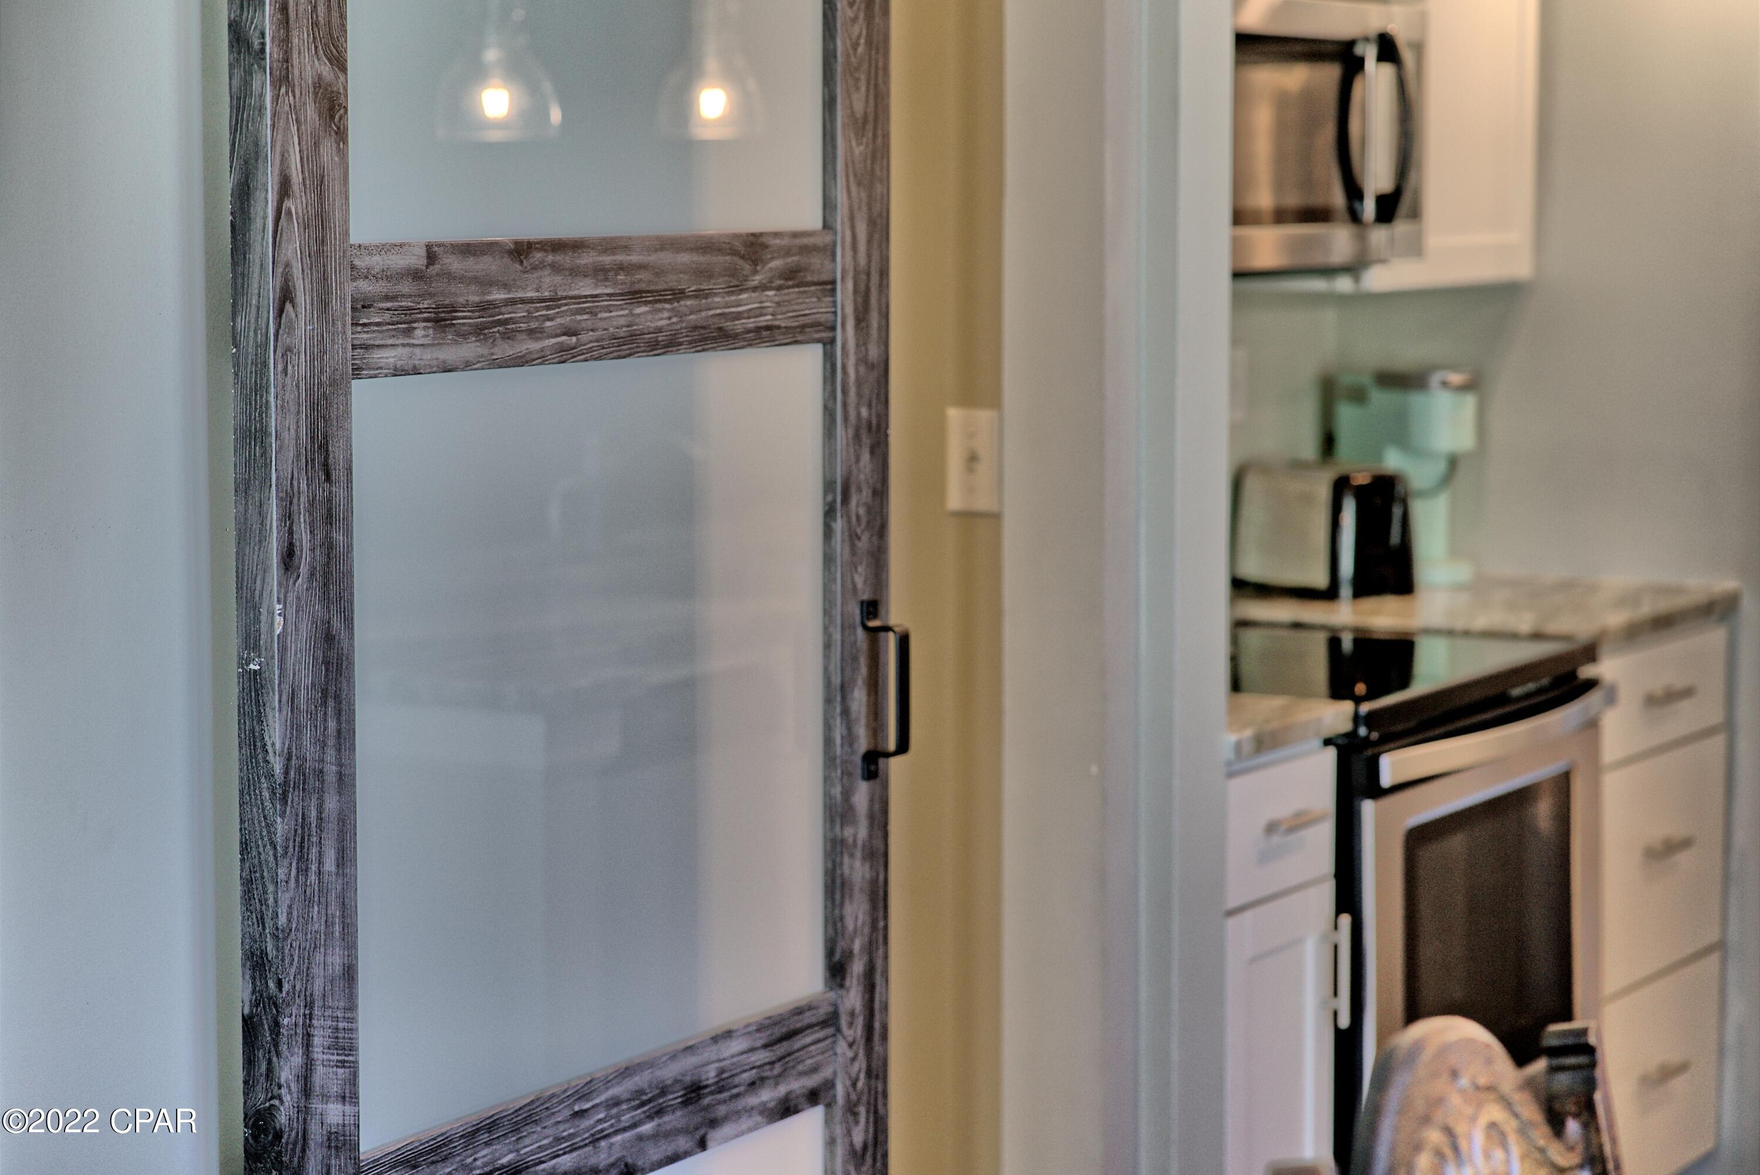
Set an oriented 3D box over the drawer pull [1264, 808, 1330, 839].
[{"bbox_3d":[0.464,0.261,4.627,0.034,0.012,0.132,3,7,30],"label":"drawer pull"}]

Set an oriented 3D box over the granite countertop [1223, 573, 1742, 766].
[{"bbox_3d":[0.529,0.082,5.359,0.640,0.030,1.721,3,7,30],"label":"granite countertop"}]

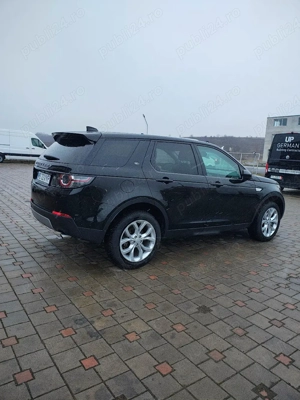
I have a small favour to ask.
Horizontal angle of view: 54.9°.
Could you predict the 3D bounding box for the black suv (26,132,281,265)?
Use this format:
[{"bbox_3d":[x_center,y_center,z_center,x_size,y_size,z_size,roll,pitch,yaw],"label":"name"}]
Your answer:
[{"bbox_3d":[0.473,-0.190,4.934,4.600,1.700,1.990,-3,11,-35],"label":"black suv"}]

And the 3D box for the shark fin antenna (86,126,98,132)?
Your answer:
[{"bbox_3d":[-0.763,-0.951,3.908,0.170,0.072,0.065,-3,11,-35],"label":"shark fin antenna"}]

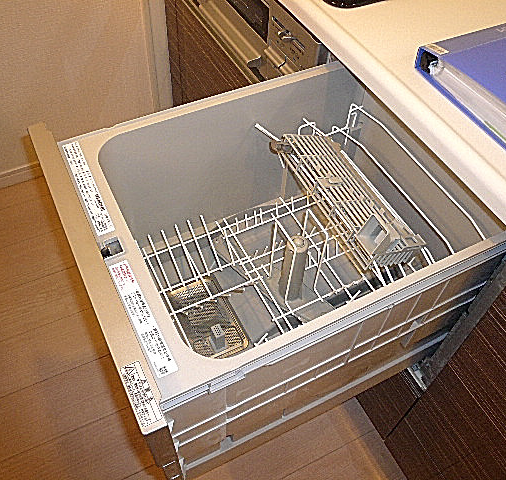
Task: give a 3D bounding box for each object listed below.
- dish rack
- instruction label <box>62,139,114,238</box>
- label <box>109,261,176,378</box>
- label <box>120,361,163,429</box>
[{"bbox_3d":[0.068,0.027,0.821,0.433,0.245,0.338,-21,56,-18],"label":"dish rack"},{"bbox_3d":[-0.206,-0.068,0.646,0.020,0.004,0.167,-21,56,-18],"label":"instruction label"},{"bbox_3d":[-0.116,0.077,0.539,0.019,0.004,0.146,-21,56,-18],"label":"label"},{"bbox_3d":[-0.104,0.142,0.480,0.018,0.004,0.063,-21,56,-18],"label":"label"}]

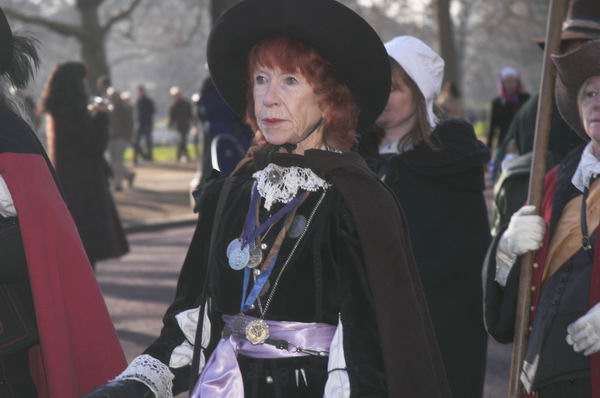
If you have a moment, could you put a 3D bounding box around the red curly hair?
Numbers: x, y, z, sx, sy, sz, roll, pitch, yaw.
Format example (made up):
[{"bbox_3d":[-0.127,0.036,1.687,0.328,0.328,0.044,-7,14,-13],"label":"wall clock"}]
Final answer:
[{"bbox_3d":[0.005,-0.194,3.550,0.190,0.220,0.205,2,4,31],"label":"red curly hair"}]

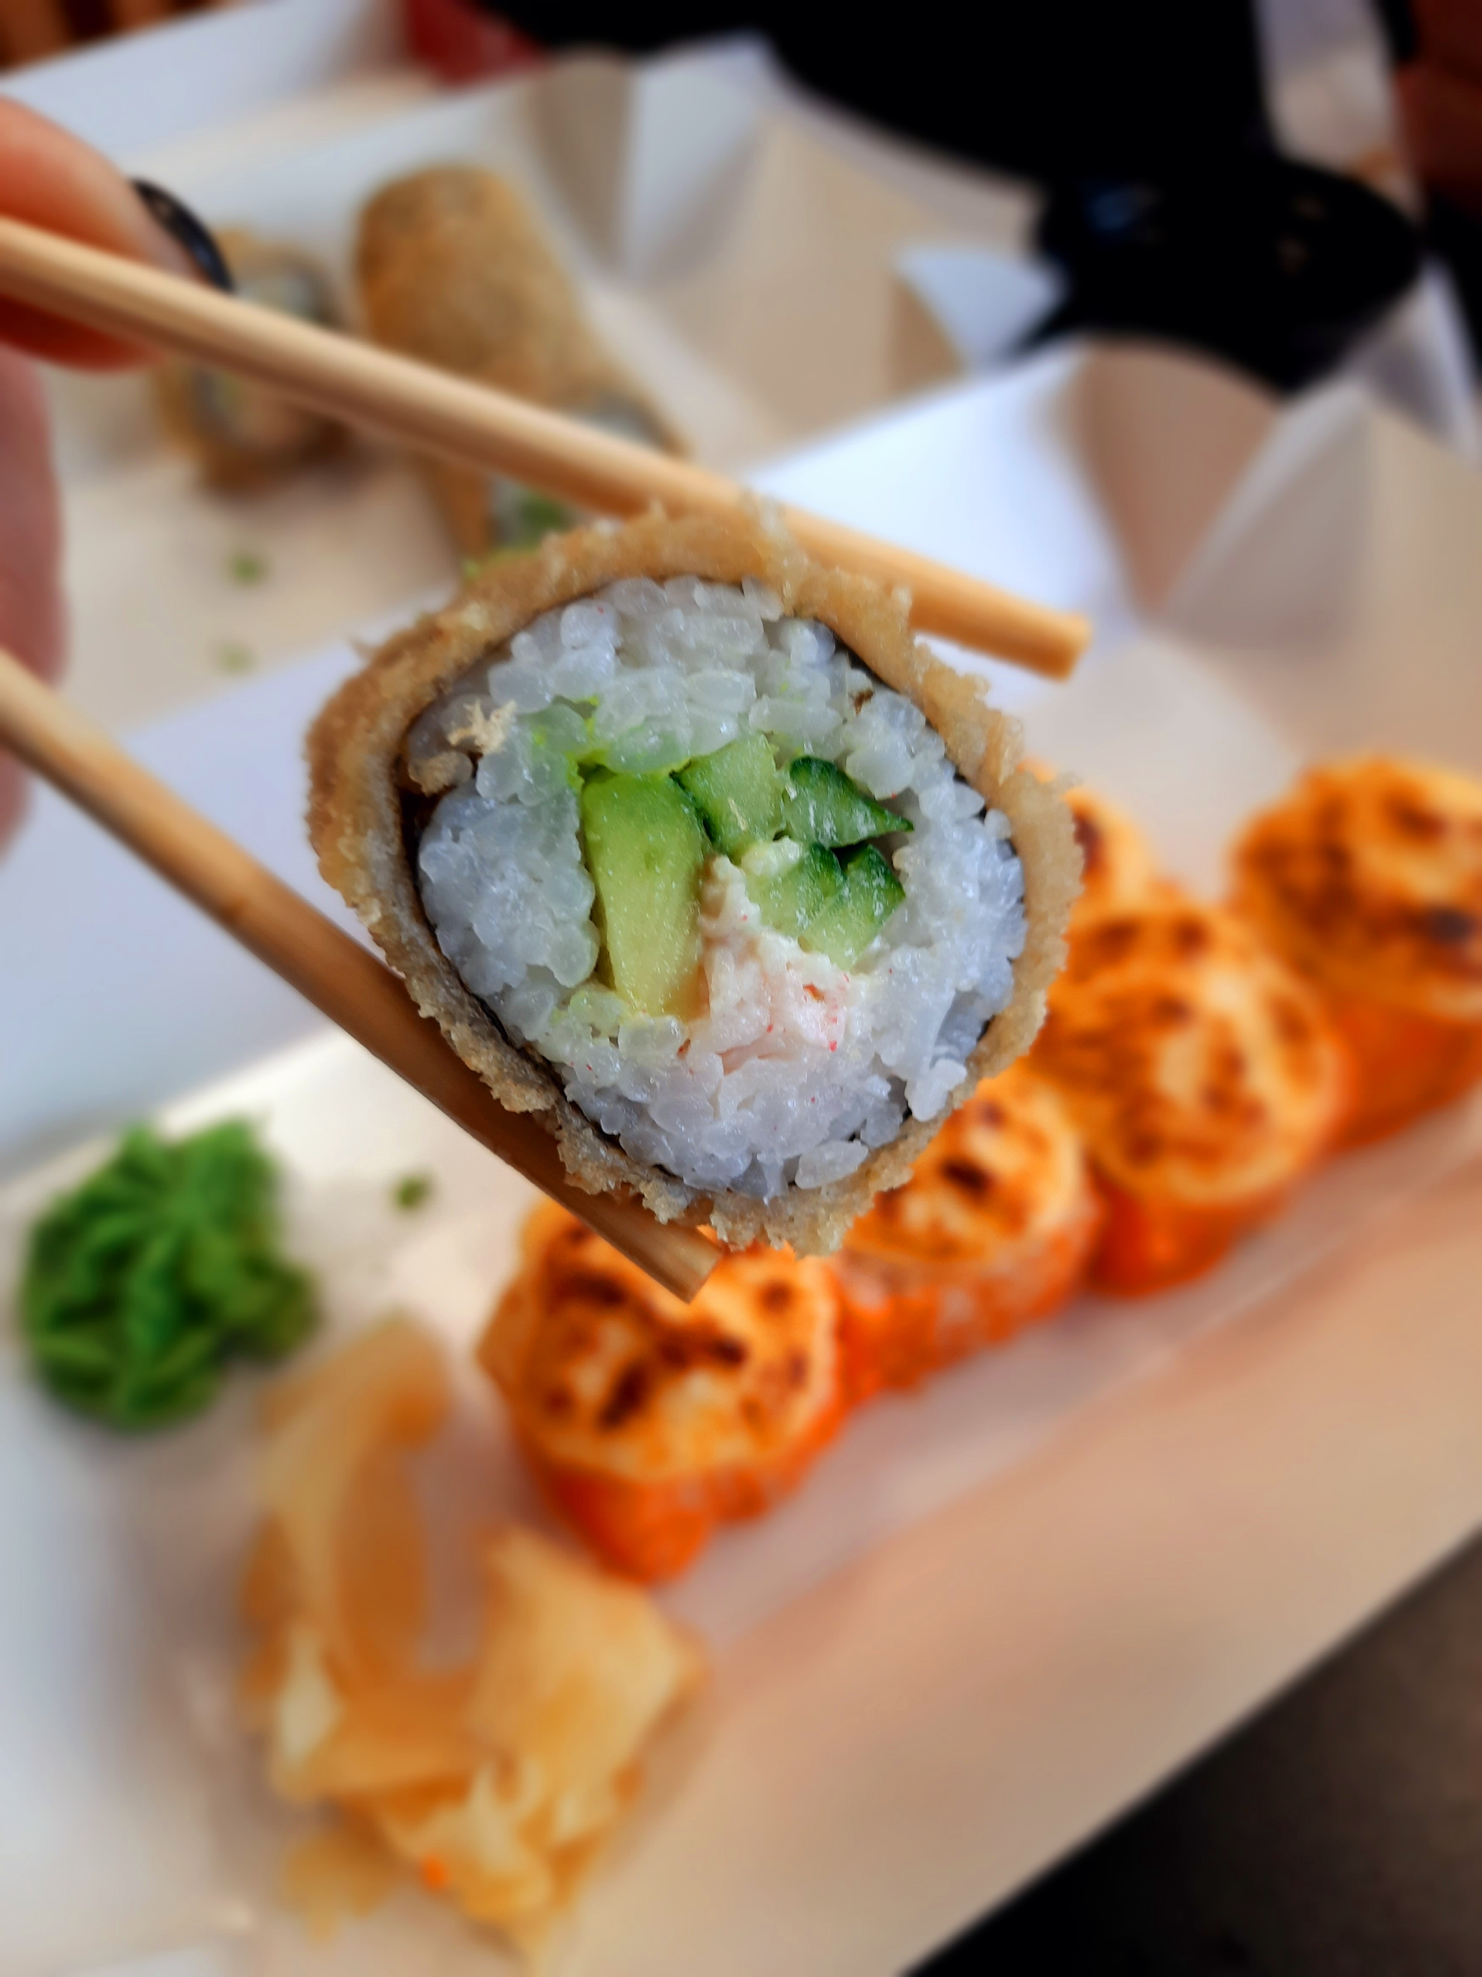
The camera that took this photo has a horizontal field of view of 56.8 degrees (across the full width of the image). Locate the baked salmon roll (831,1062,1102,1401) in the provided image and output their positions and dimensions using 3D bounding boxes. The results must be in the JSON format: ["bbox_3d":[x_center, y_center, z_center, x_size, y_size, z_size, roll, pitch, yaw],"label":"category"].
[{"bbox_3d":[0.030,0.036,0.212,0.045,0.038,0.045,0,55,0],"label":"baked salmon roll"}]

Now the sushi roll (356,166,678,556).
[{"bbox_3d":[-0.057,-0.152,0.336,0.050,0.050,0.088,-20,57,-13],"label":"sushi roll"}]

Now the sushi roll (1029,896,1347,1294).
[{"bbox_3d":[0.068,0.019,0.223,0.046,0.038,0.046,0,55,0],"label":"sushi roll"}]

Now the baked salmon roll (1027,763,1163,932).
[{"bbox_3d":[0.047,-0.009,0.243,0.045,0.038,0.045,0,55,0],"label":"baked salmon roll"}]

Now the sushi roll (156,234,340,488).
[{"bbox_3d":[-0.121,-0.156,0.339,0.049,0.048,0.032,-15,56,-10],"label":"sushi roll"}]

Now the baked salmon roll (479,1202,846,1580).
[{"bbox_3d":[-0.011,0.057,0.197,0.047,0.038,0.047,0,55,0],"label":"baked salmon roll"}]

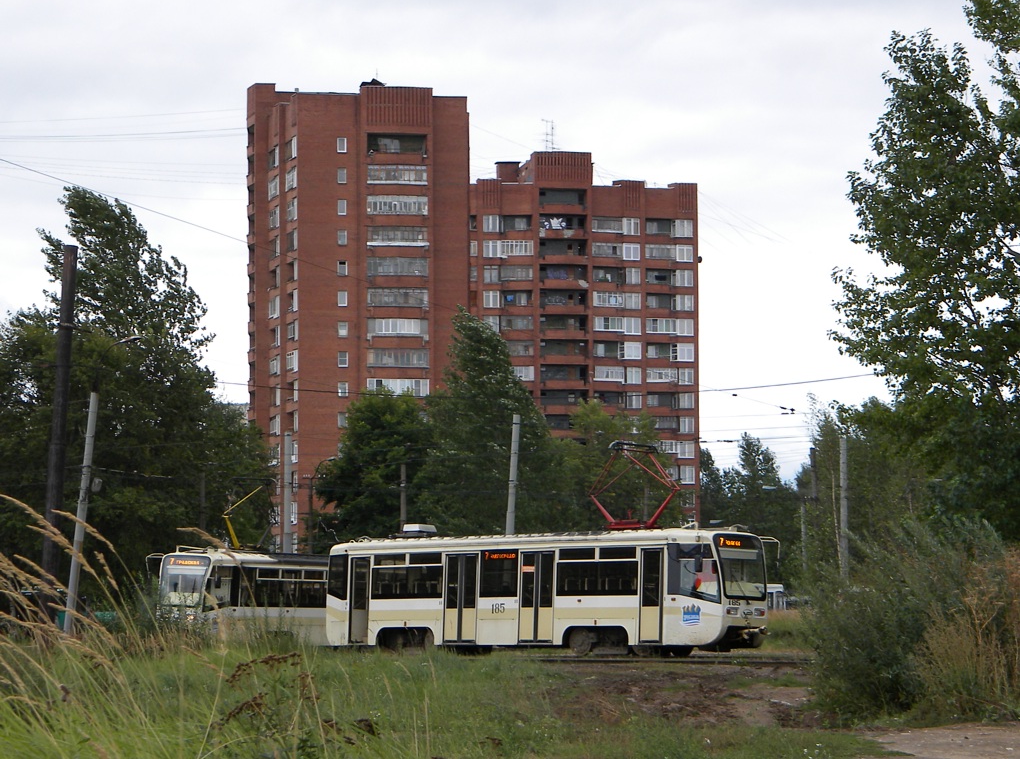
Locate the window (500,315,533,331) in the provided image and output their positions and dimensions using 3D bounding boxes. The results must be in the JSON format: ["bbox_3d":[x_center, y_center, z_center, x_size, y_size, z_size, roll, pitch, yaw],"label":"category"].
[{"bbox_3d":[0.717,-6.181,269.439,3.491,1.706,0.200,1,-6,-11],"label":"window"}]

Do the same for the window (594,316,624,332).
[{"bbox_3d":[11.213,-6.198,275.103,3.490,1.698,0.250,1,-4,-12],"label":"window"}]

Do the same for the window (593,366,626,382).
[{"bbox_3d":[11.225,-0.563,274.689,3.543,1.806,0.250,1,-4,-12],"label":"window"}]

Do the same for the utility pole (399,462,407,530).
[{"bbox_3d":[-4.922,8.107,112.451,0.250,8.630,0.250,0,-6,0],"label":"utility pole"}]

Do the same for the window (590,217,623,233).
[{"bbox_3d":[11.048,-17.388,275.893,3.675,1.788,0.250,1,-4,-12],"label":"window"}]

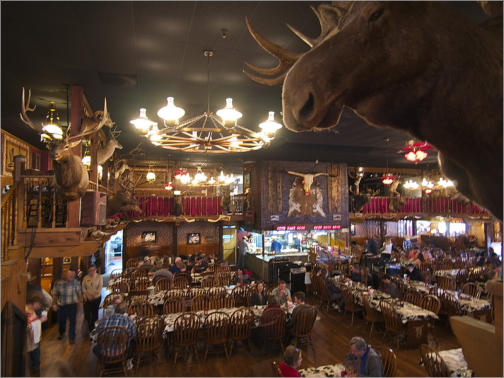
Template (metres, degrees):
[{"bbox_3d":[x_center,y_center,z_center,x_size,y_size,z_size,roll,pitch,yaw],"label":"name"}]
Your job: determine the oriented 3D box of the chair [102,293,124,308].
[{"bbox_3d":[-3.634,3.217,9.333,0.530,1.020,0.560,1,-2,-17],"label":"chair"}]

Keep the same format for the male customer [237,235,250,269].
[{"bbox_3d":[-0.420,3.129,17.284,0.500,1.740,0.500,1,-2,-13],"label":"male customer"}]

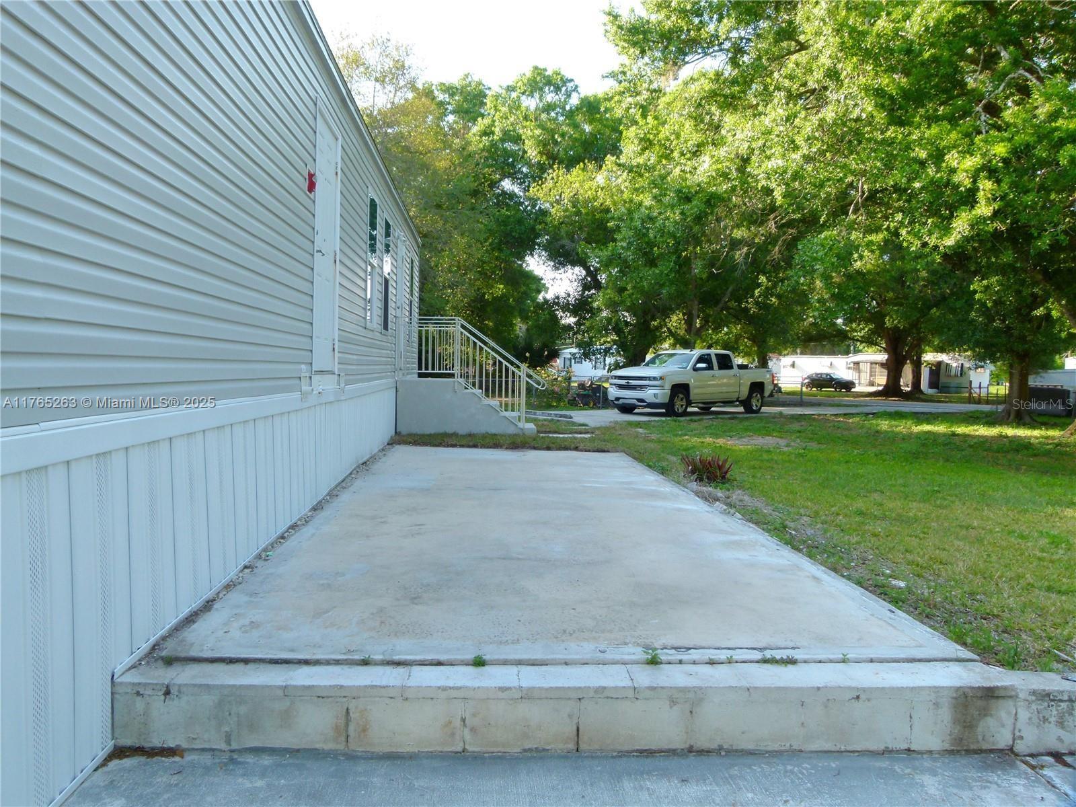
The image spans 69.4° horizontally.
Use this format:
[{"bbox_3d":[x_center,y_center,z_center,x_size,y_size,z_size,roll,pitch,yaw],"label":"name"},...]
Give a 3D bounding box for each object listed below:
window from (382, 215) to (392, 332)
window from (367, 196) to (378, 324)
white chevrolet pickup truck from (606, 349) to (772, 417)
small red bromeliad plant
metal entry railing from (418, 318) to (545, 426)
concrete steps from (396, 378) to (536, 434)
[{"bbox_3d":[-1.981,-1.637,10.155,0.080,1.460,0.930,1,2,-4],"label":"window"},{"bbox_3d":[-1.882,-1.577,8.760,0.080,1.460,0.920,1,2,-4],"label":"window"},{"bbox_3d":[4.563,-0.635,22.637,5.840,1.880,2.050,-1,3,-43],"label":"white chevrolet pickup truck"},{"bbox_3d":[1.807,0.683,8.285,0.510,0.290,0.470,1,2,-4],"label":"small red bromeliad plant"},{"bbox_3d":[-1.009,-0.494,11.969,2.160,1.620,1.020,1,2,-4],"label":"metal entry railing"},{"bbox_3d":[-1.085,0.043,12.016,2.070,0.830,1.120,1,2,-4],"label":"concrete steps"}]

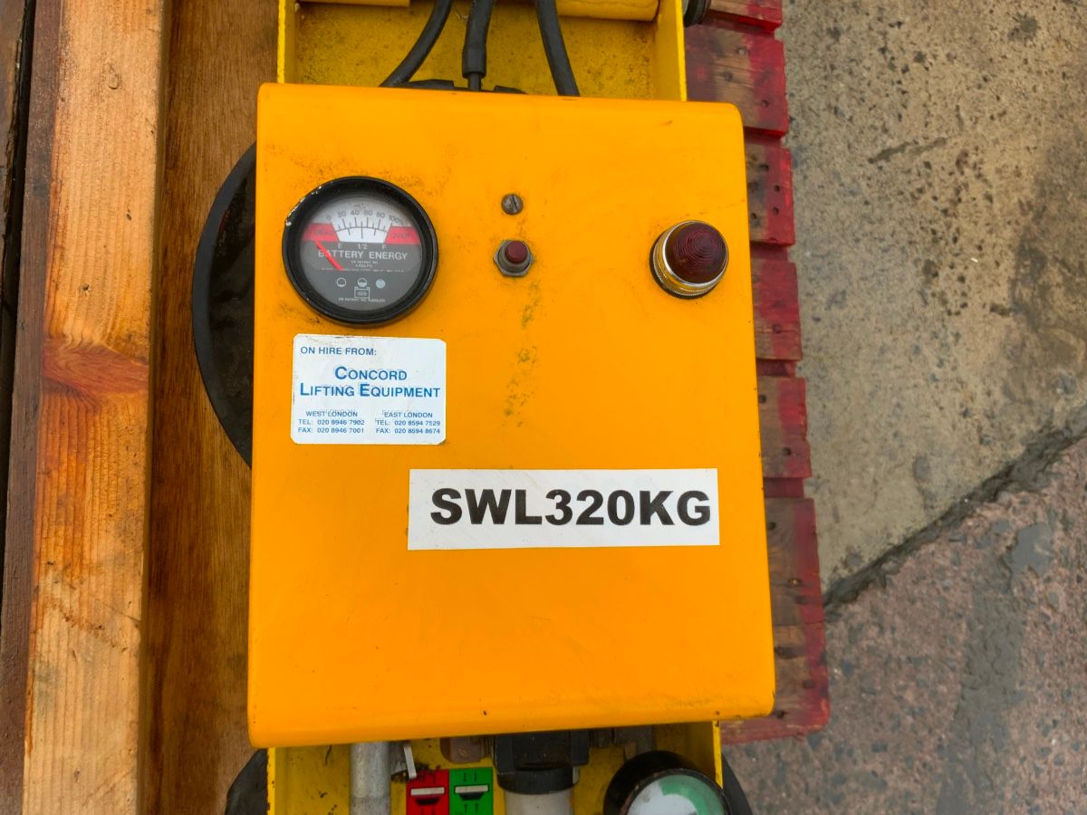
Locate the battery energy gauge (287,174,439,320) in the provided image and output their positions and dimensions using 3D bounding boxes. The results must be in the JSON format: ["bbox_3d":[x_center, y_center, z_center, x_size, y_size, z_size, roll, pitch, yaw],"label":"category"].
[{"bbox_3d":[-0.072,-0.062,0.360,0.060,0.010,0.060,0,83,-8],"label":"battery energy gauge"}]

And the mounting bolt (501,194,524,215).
[{"bbox_3d":[-0.013,-0.084,0.375,0.009,0.003,0.009,0,83,-8],"label":"mounting bolt"}]

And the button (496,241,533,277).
[{"bbox_3d":[-0.011,-0.061,0.369,0.016,0.011,0.015,0,83,-8],"label":"button"}]

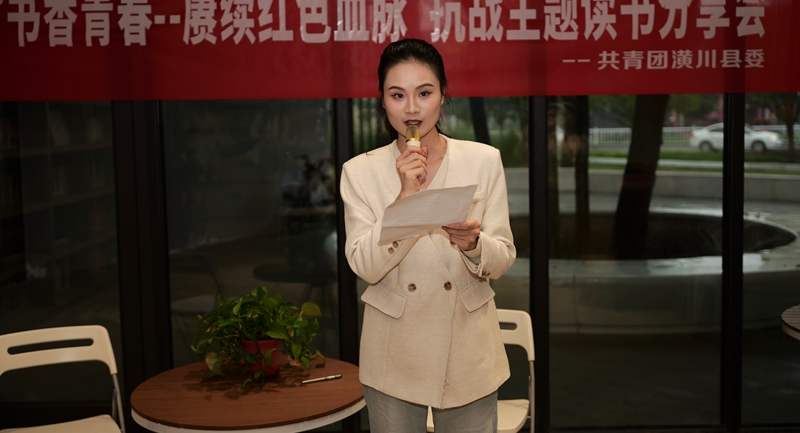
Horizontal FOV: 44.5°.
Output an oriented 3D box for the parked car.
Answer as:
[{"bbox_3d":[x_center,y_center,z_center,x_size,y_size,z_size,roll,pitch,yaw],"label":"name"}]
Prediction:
[{"bbox_3d":[16.706,-3.905,48.500,4.550,1.470,1.780,3,8,35],"label":"parked car"}]

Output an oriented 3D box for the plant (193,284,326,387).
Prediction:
[{"bbox_3d":[-0.415,0.343,2.897,0.365,0.250,0.340,-1,6,0],"label":"plant"}]

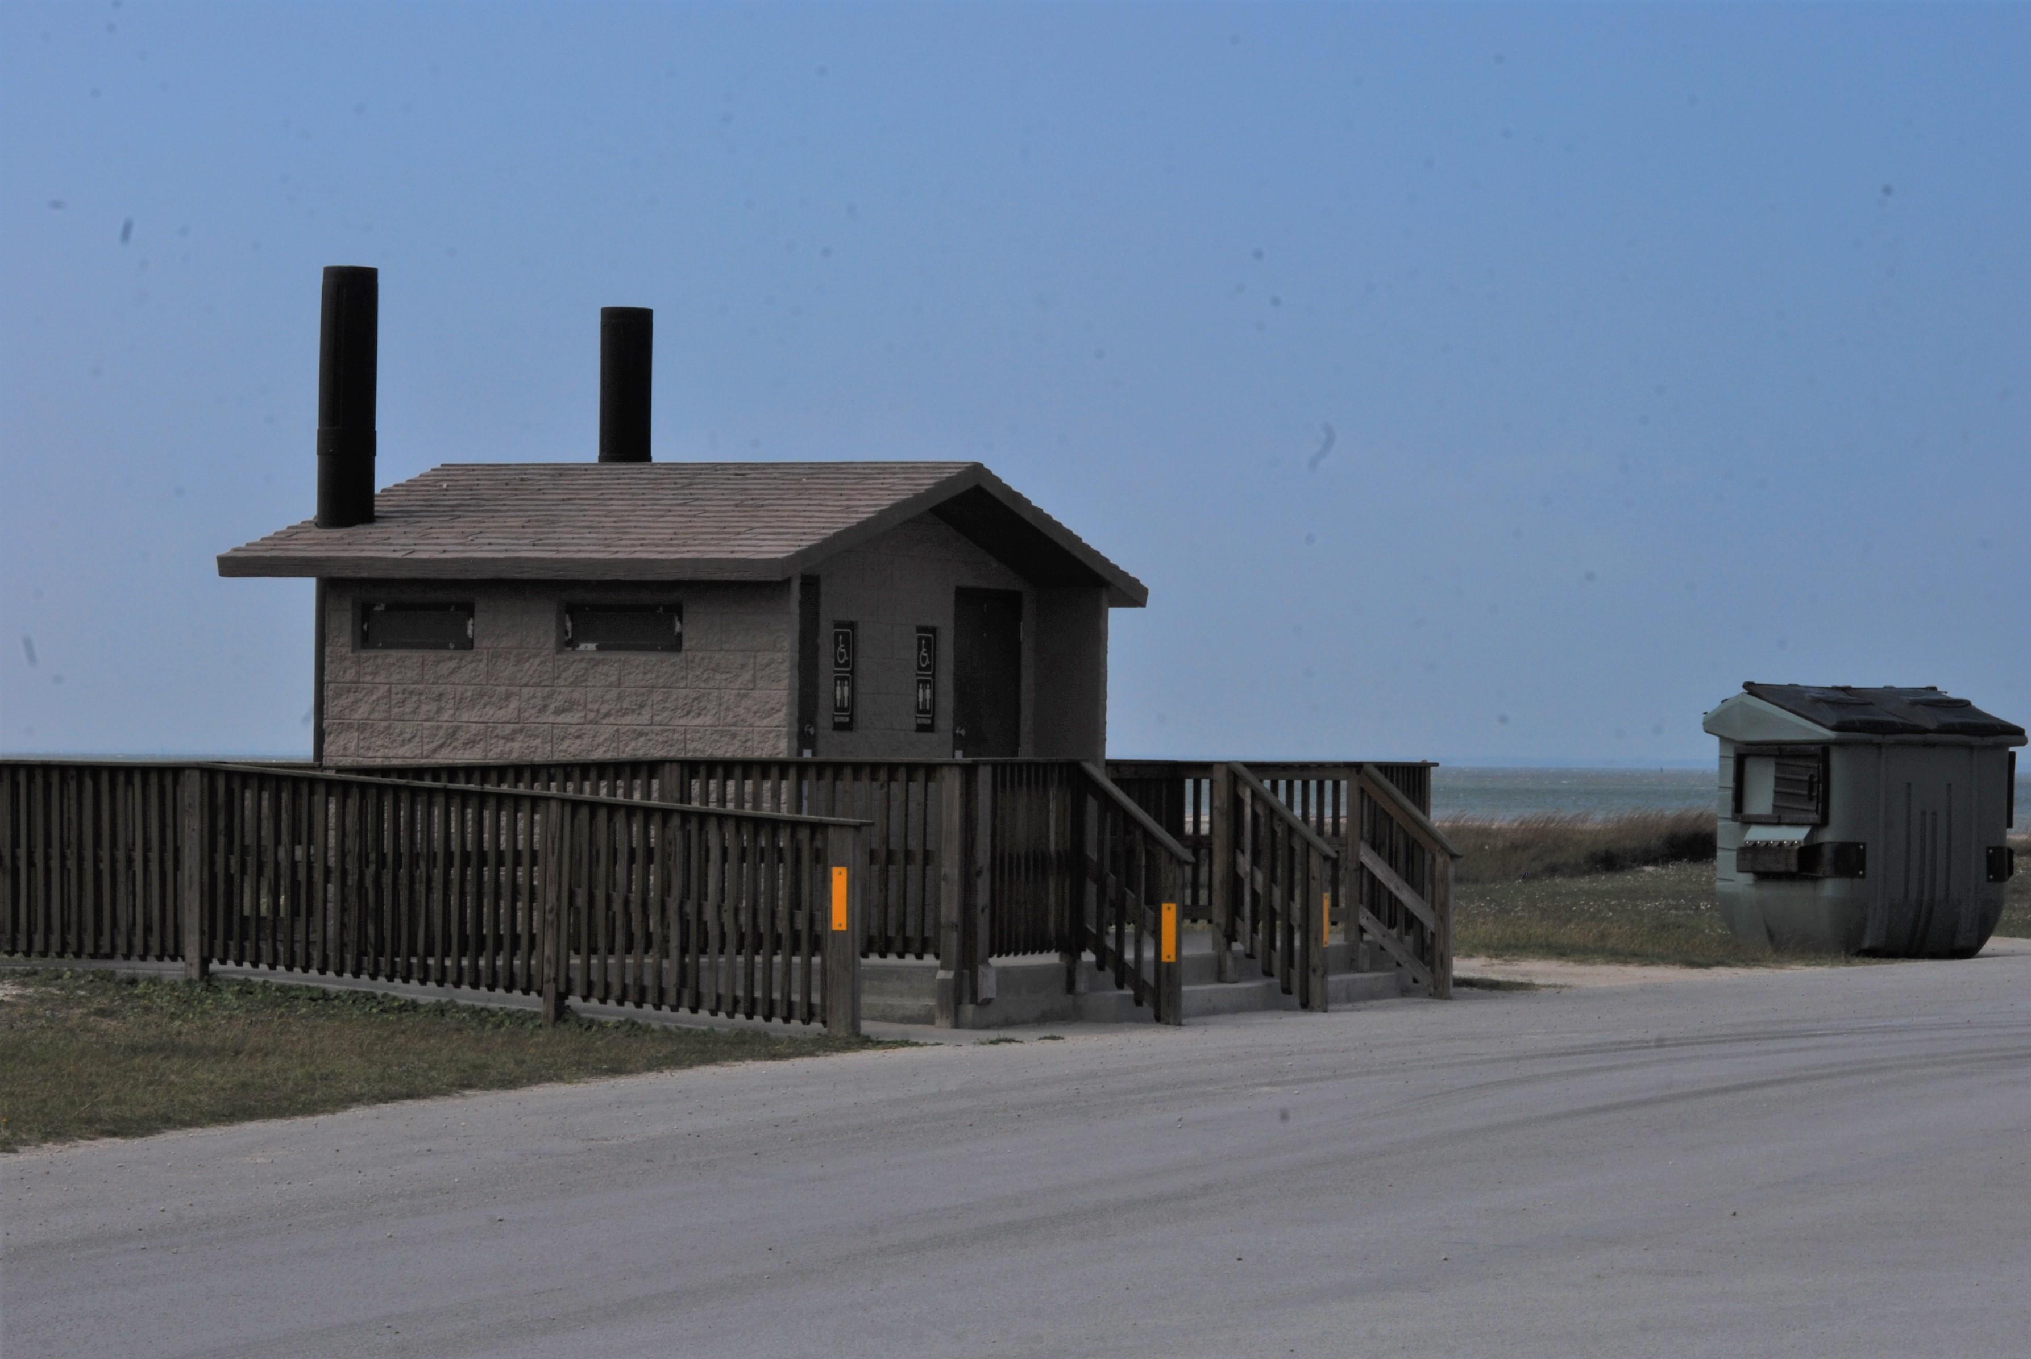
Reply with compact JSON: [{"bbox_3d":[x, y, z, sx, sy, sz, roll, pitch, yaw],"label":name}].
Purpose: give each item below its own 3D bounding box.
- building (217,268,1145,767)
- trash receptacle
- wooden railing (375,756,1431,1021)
[{"bbox_3d":[-1.883,-0.506,30.483,3.709,3.736,4.678,1,-1,26],"label":"building"},{"bbox_3d":[6.040,1.005,36.000,1.740,1.920,1.450,1,-1,-27],"label":"trash receptacle"},{"bbox_3d":[-0.159,1.158,29.881,4.640,1.420,6.300,0,-1,27],"label":"wooden railing"}]

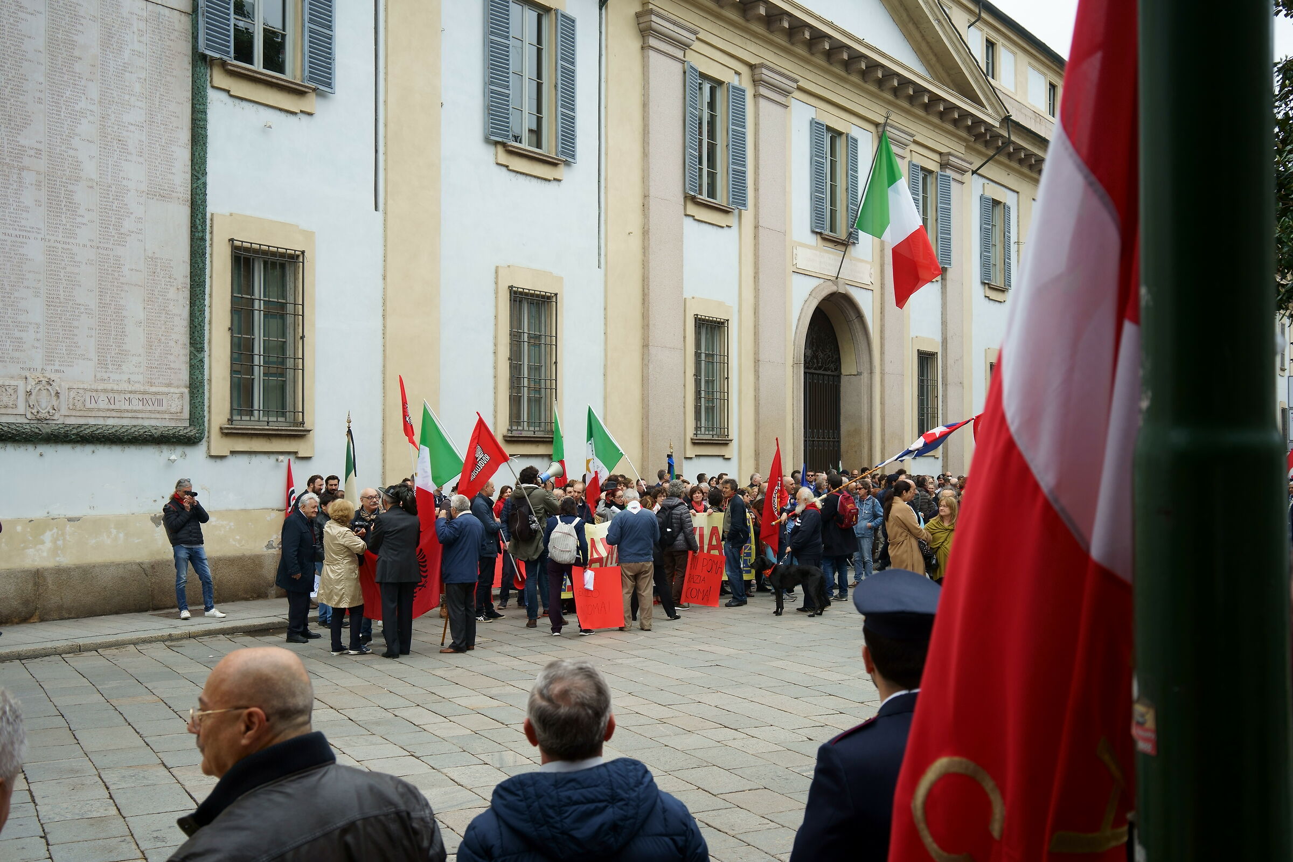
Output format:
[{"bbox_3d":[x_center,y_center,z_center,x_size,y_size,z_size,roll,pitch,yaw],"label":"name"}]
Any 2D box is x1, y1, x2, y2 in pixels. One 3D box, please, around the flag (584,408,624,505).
[{"bbox_3d":[-0.614,0.399,18.400,0.600,1.500,0.220,0,-1,-9],"label":"flag"}]

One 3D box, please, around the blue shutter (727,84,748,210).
[{"bbox_3d":[1.993,-6.121,27.102,0.070,2.620,0.580,-1,-2,45],"label":"blue shutter"}]

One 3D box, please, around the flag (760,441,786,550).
[{"bbox_3d":[1.826,0.917,18.100,0.370,1.570,0.240,0,-1,9],"label":"flag"}]

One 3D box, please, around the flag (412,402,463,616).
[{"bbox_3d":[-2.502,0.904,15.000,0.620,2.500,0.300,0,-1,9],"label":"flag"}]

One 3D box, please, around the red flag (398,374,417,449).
[{"bbox_3d":[-3.289,-0.250,17.300,0.280,1.070,0.220,0,-1,22],"label":"red flag"}]

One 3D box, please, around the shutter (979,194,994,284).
[{"bbox_3d":[10.312,-5.823,38.126,0.070,2.650,0.600,-1,-2,43],"label":"shutter"}]

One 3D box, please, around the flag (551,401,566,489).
[{"bbox_3d":[-1.286,0.268,18.500,0.260,1.350,0.250,0,-1,-17],"label":"flag"}]

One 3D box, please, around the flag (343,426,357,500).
[{"bbox_3d":[-3.775,0.476,16.000,0.260,1.120,0.220,0,-1,-11],"label":"flag"}]

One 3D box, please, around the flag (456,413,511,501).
[{"bbox_3d":[-1.960,0.310,15.100,0.640,1.050,0.200,0,-1,-6],"label":"flag"}]

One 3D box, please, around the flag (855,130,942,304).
[{"bbox_3d":[6.016,-5.052,30.000,2.050,4.150,0.600,0,-1,22],"label":"flag"}]

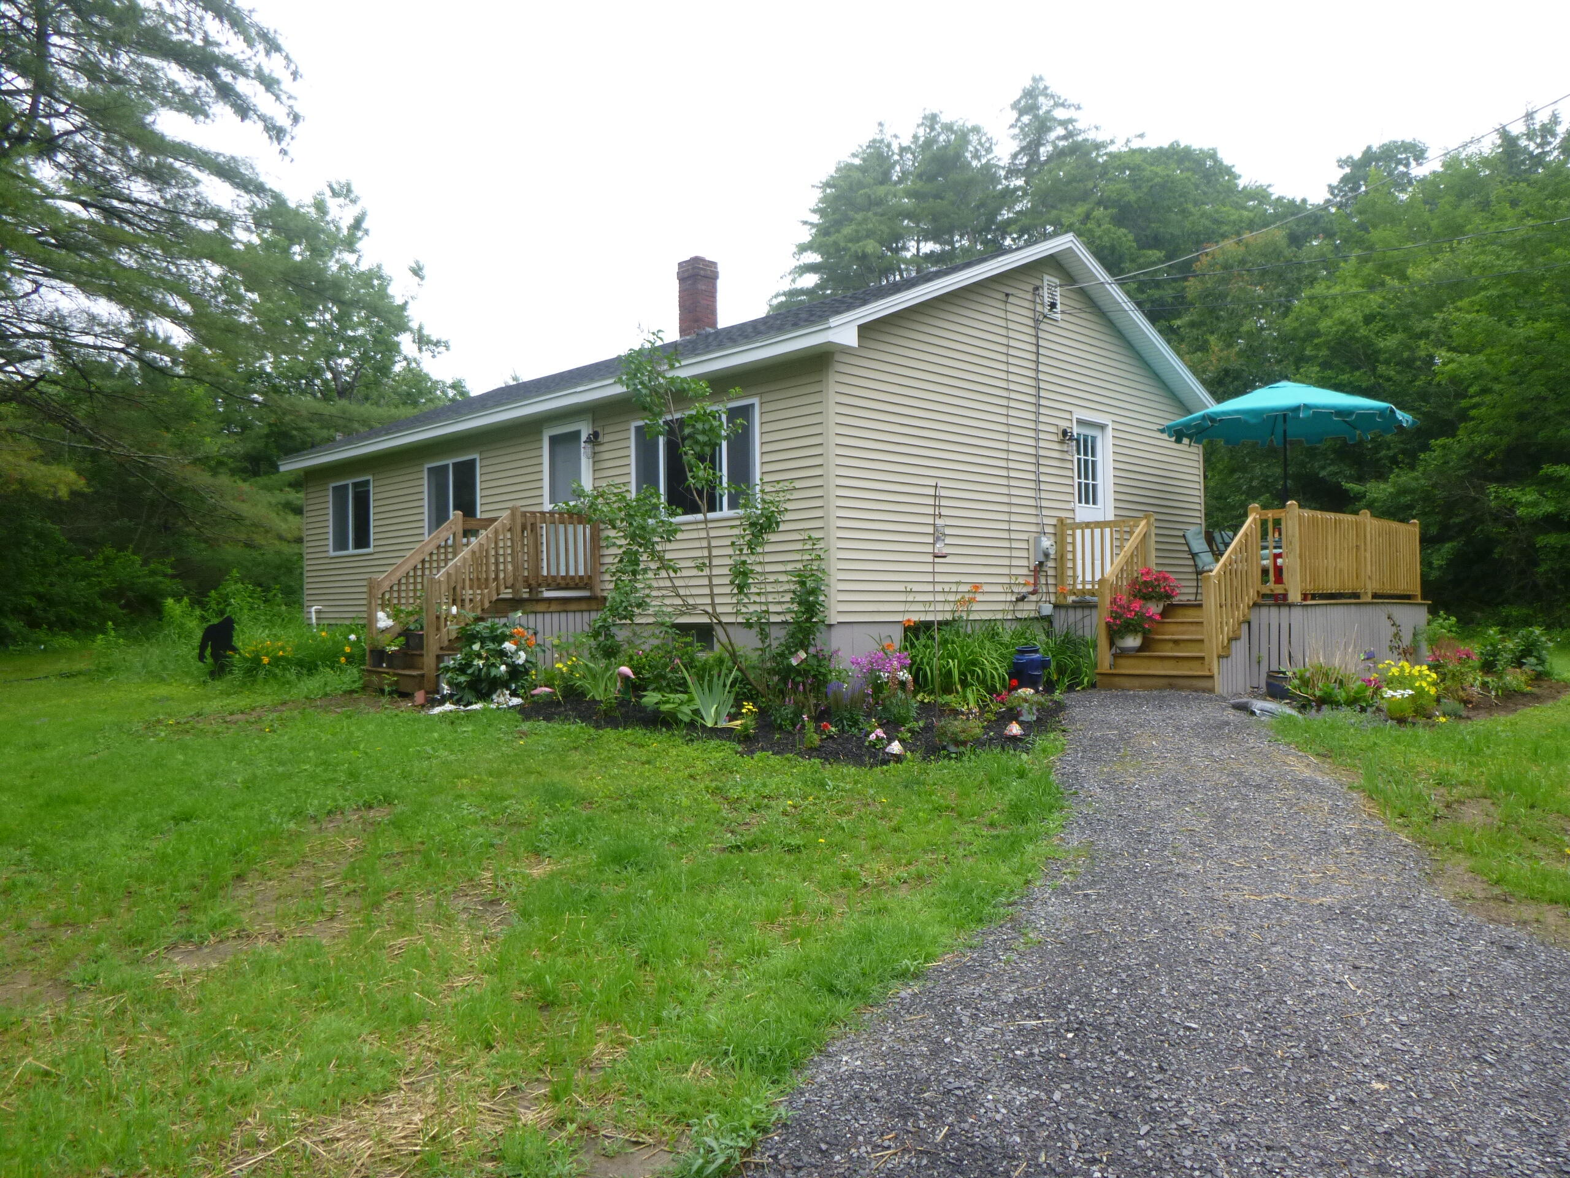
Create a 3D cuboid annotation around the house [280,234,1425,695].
[{"bbox_3d":[-0.746,-2.018,17.078,10.643,6.455,15.493,0,-1,-45],"label":"house"}]

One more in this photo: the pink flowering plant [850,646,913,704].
[{"bbox_3d":[0.877,0.799,10.400,0.570,0.560,0.500,-1,-1,5],"label":"pink flowering plant"}]

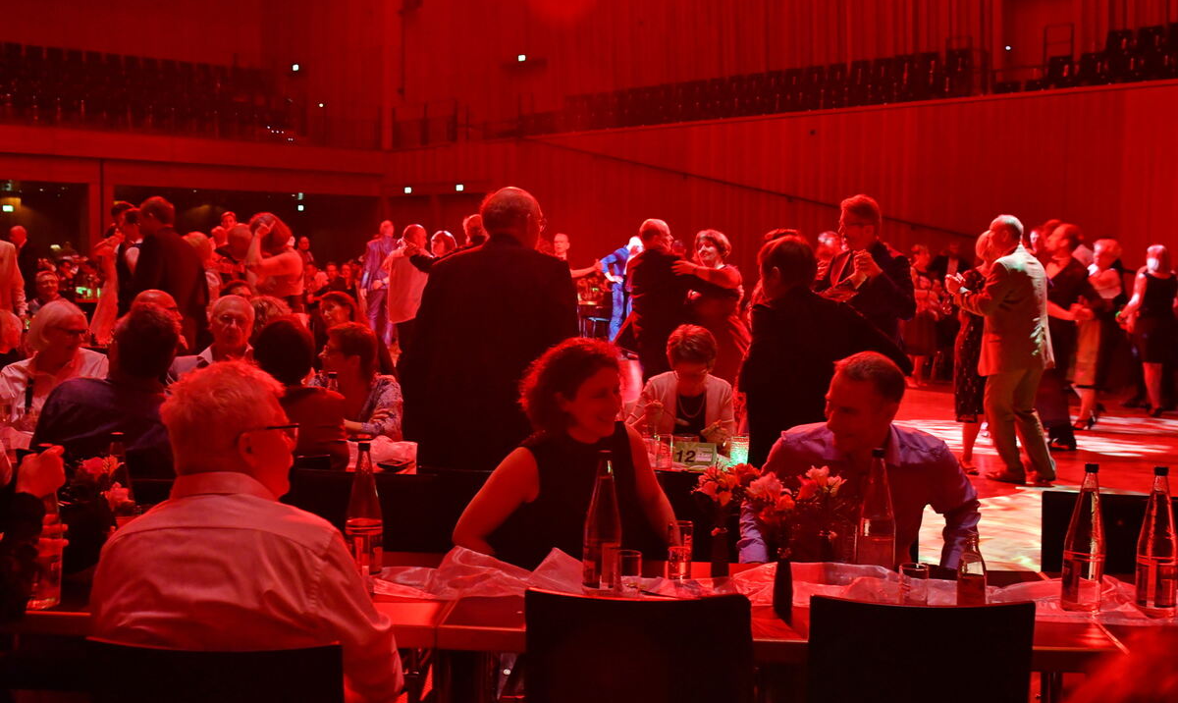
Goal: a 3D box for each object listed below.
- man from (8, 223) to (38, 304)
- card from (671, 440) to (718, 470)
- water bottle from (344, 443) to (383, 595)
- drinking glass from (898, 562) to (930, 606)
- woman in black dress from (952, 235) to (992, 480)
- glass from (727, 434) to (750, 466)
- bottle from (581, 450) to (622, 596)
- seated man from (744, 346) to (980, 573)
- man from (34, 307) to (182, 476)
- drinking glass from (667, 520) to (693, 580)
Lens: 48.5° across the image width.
[{"bbox_3d":[-5.276,-0.299,12.200,0.330,1.760,0.500,-2,5,-39],"label":"man"},{"bbox_3d":[0.356,0.342,4.417,0.150,0.092,0.075,2,4,21],"label":"card"},{"bbox_3d":[-0.507,0.351,2.950,0.084,0.298,0.084,1,4,4],"label":"water bottle"},{"bbox_3d":[0.658,0.464,2.647,0.060,0.080,0.060,1,4,6],"label":"drinking glass"},{"bbox_3d":[2.701,0.012,9.150,0.420,1.670,0.480,3,5,30],"label":"woman in black dress"},{"bbox_3d":[0.510,0.336,4.415,0.064,0.108,0.064,1,4,6],"label":"glass"},{"bbox_3d":[0.031,0.366,2.830,0.084,0.298,0.084,1,4,4],"label":"bottle"},{"bbox_3d":[0.634,0.605,3.100,0.580,1.220,0.780,1,4,14],"label":"seated man"},{"bbox_3d":[-1.535,0.485,4.360,0.580,1.290,0.820,1,4,6],"label":"man"},{"bbox_3d":[0.203,0.447,2.920,0.057,0.128,0.057,1,4,4],"label":"drinking glass"}]

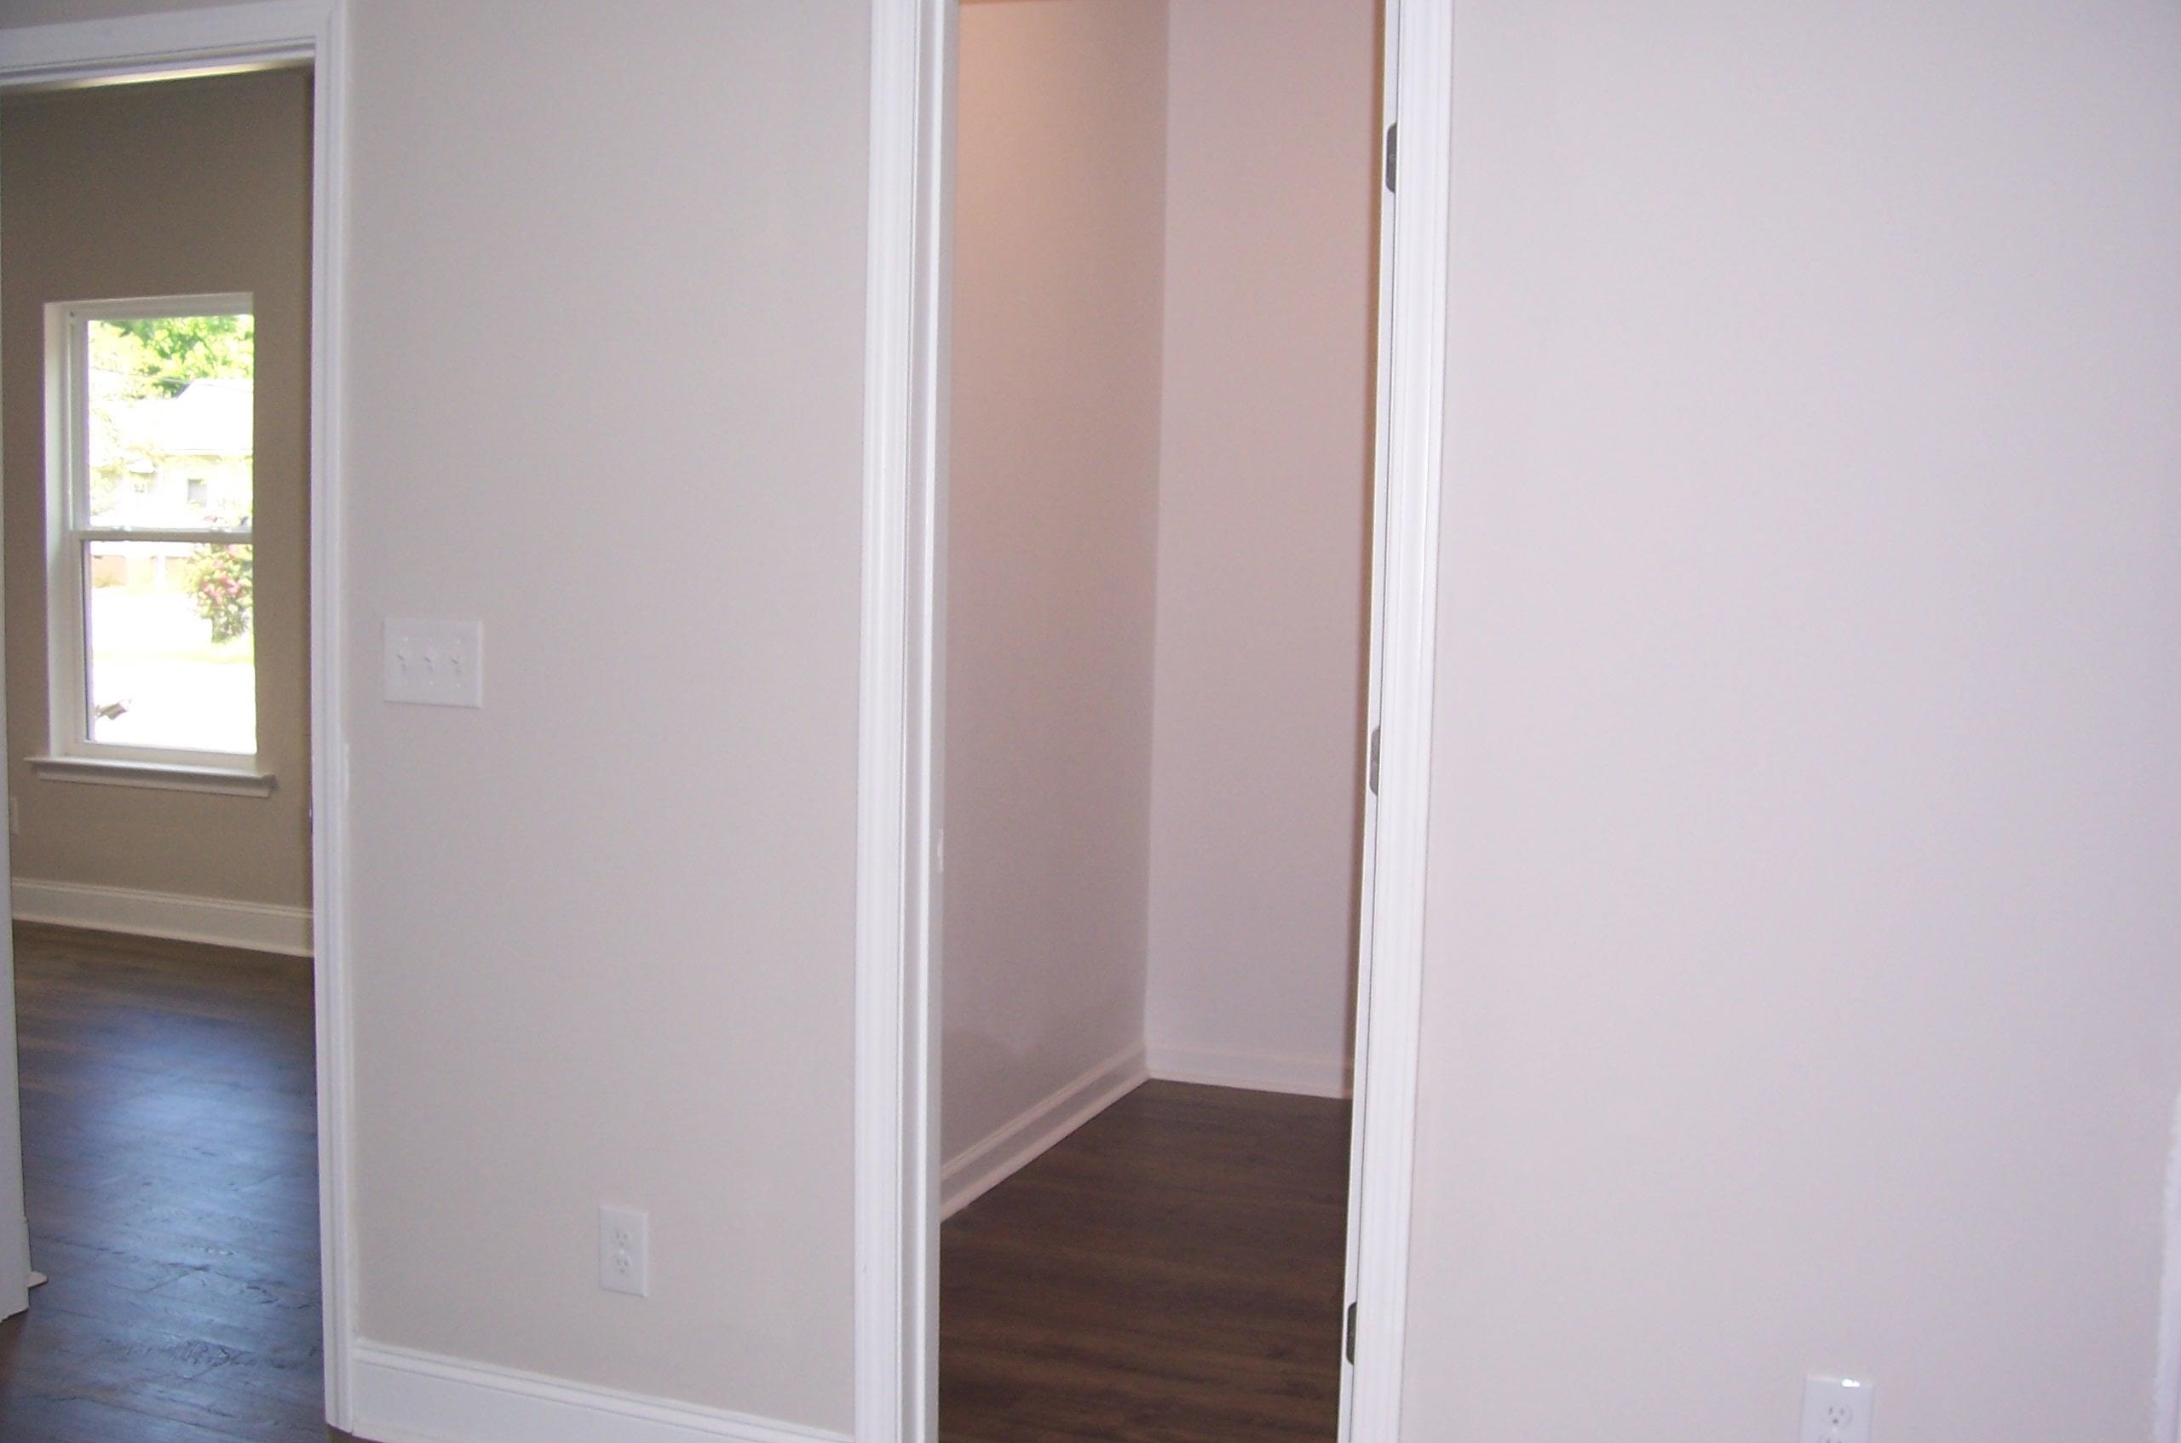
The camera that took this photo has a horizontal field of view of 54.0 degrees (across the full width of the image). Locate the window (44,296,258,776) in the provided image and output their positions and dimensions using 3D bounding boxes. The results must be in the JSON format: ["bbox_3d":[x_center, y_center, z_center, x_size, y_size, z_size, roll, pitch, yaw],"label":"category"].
[{"bbox_3d":[-3.043,-0.620,7.019,0.910,1.530,0.130,3,5,21],"label":"window"}]

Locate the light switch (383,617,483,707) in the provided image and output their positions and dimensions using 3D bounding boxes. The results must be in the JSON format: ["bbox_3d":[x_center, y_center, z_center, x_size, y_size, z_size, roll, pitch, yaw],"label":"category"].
[{"bbox_3d":[-0.938,-0.083,3.043,0.169,0.122,0.013,3,5,21],"label":"light switch"}]

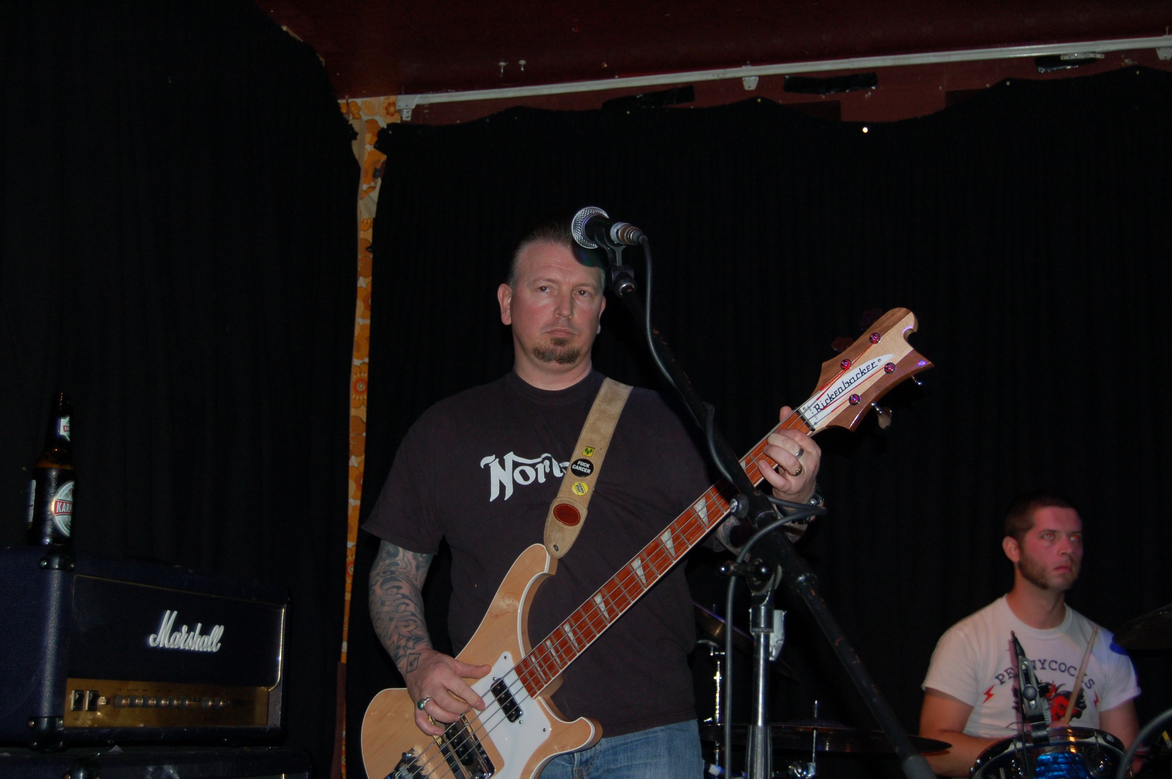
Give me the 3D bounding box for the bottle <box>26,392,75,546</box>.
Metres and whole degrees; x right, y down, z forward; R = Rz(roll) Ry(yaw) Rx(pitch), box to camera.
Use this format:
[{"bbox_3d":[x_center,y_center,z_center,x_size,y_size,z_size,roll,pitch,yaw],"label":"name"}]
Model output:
[{"bbox_3d":[-0.817,0.131,2.550,0.070,0.255,0.070,3,-11,-8],"label":"bottle"}]

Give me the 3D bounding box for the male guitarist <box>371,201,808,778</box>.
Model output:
[{"bbox_3d":[-0.018,0.558,2.550,0.710,1.750,0.520,1,-11,2],"label":"male guitarist"}]

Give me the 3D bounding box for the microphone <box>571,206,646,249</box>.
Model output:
[{"bbox_3d":[0.021,-0.188,1.950,0.052,0.052,0.175,3,7,-12],"label":"microphone"}]

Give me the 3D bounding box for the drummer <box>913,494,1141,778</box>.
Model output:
[{"bbox_3d":[1.027,0.871,3.603,0.600,1.350,0.720,1,-11,2],"label":"drummer"}]

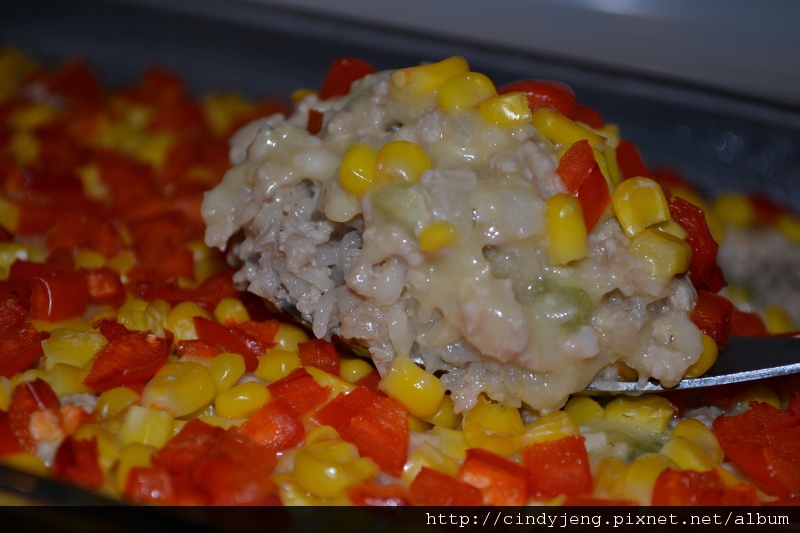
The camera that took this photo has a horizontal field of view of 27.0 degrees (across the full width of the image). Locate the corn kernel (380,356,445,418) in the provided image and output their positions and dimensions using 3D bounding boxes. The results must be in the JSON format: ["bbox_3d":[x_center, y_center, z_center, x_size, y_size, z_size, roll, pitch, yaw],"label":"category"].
[{"bbox_3d":[0.002,0.018,0.248,0.010,0.006,0.007,35,27,14],"label":"corn kernel"}]

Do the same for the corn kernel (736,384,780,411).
[{"bbox_3d":[0.054,0.021,0.249,0.007,0.006,0.007,0,26,0],"label":"corn kernel"}]

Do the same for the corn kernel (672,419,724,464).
[{"bbox_3d":[0.044,0.026,0.246,0.007,0.005,0.009,-16,46,-44],"label":"corn kernel"}]

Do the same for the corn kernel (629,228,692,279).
[{"bbox_3d":[0.040,-0.002,0.258,0.009,0.007,0.006,14,16,-16],"label":"corn kernel"}]

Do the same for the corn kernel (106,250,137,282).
[{"bbox_3d":[-0.049,0.000,0.291,0.006,0.005,0.006,0,26,0],"label":"corn kernel"}]

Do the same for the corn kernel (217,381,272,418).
[{"bbox_3d":[-0.023,0.020,0.249,0.008,0.005,0.006,-17,38,-7],"label":"corn kernel"}]

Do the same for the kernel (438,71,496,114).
[{"bbox_3d":[0.010,-0.027,0.260,0.009,0.009,0.006,1,60,10],"label":"kernel"}]

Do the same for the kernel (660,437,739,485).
[{"bbox_3d":[0.043,0.028,0.241,0.012,0.005,0.007,26,27,6],"label":"kernel"}]

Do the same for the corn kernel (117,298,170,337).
[{"bbox_3d":[-0.044,0.009,0.289,0.009,0.006,0.007,0,27,0],"label":"corn kernel"}]

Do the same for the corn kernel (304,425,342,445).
[{"bbox_3d":[-0.011,0.026,0.238,0.006,0.007,0.007,0,26,0],"label":"corn kernel"}]

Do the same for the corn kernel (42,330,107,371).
[{"bbox_3d":[-0.054,0.014,0.279,0.011,0.006,0.007,0,27,0],"label":"corn kernel"}]

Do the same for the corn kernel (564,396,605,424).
[{"bbox_3d":[0.029,0.023,0.262,0.007,0.006,0.007,0,27,0],"label":"corn kernel"}]

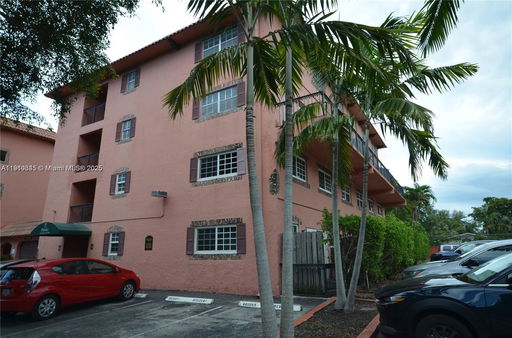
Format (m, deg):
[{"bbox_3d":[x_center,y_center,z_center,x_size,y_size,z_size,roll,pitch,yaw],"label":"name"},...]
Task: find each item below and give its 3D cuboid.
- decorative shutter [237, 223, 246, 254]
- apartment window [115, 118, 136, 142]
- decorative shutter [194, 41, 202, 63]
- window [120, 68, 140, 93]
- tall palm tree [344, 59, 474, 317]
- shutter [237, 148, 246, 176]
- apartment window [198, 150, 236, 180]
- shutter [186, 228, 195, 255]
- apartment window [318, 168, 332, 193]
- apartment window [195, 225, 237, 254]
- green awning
[{"bbox_3d":[-0.521,2.416,10.355,0.395,1.015,0.050,-9,-17,29],"label":"decorative shutter"},{"bbox_3d":[-6.588,-1.971,15.052,1.411,1.054,0.100,-9,-16,28],"label":"apartment window"},{"bbox_3d":[-2.628,-5.378,13.610,0.386,1.070,0.050,-9,-16,28],"label":"decorative shutter"},{"bbox_3d":[-6.663,-4.686,15.833,1.418,1.085,0.120,-9,-17,29],"label":"window"},{"bbox_3d":[3.853,0.124,7.843,3.800,6.600,3.200,-1,-15,0],"label":"tall palm tree"},{"bbox_3d":[-0.564,-0.272,11.151,0.386,1.028,0.050,-9,-16,28],"label":"shutter"},{"bbox_3d":[-1.494,-0.104,11.605,1.860,0.977,0.120,-9,-17,29],"label":"apartment window"},{"bbox_3d":[-2.514,2.782,11.506,0.386,1.042,0.050,-9,-16,28],"label":"shutter"},{"bbox_3d":[3.376,0.627,14.718,0.120,0.977,1.922,-9,-17,29],"label":"apartment window"},{"bbox_3d":[-1.469,2.648,10.999,1.882,0.991,0.100,-9,-16,28],"label":"apartment window"},{"bbox_3d":[-9.663,3.032,14.792,2.775,0.666,1.492,-9,-17,29],"label":"green awning"}]

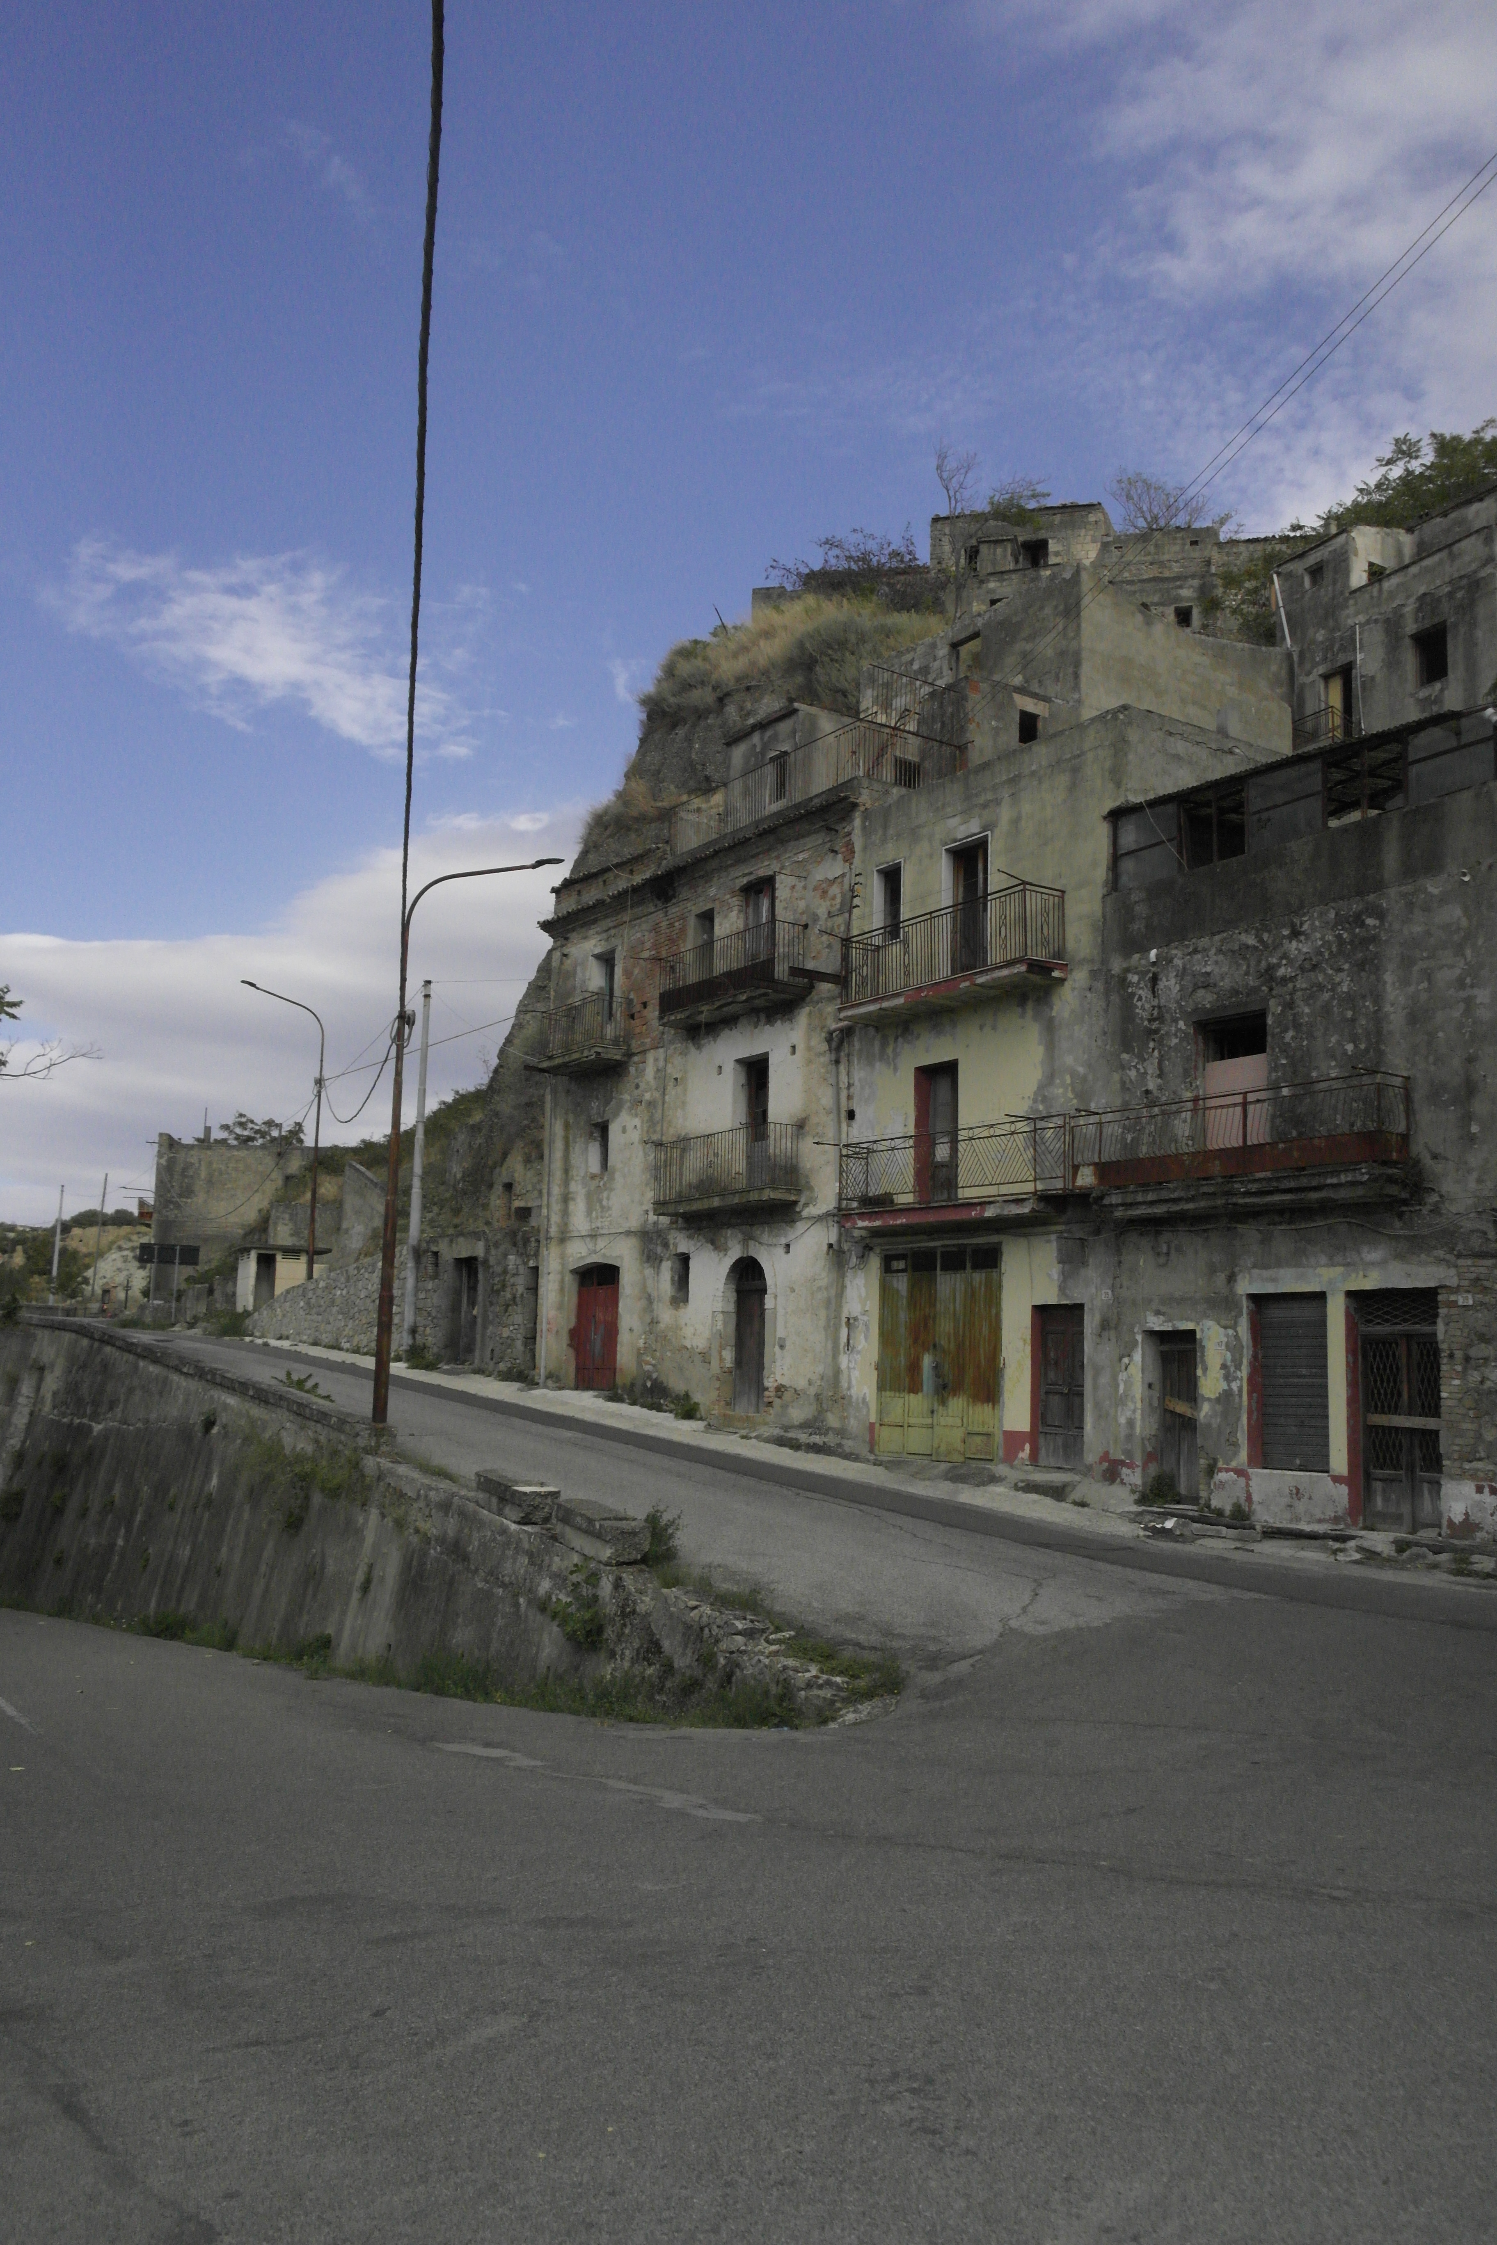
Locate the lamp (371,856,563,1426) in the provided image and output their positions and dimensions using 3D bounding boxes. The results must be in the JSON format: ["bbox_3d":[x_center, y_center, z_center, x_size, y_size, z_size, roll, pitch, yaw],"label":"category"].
[{"bbox_3d":[-3.712,0.081,22.516,2.261,7.771,0.280,5,-9,-28],"label":"lamp"}]

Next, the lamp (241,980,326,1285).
[{"bbox_3d":[-11.711,0.361,41.821,2.353,7.478,0.300,8,-10,-40],"label":"lamp"}]

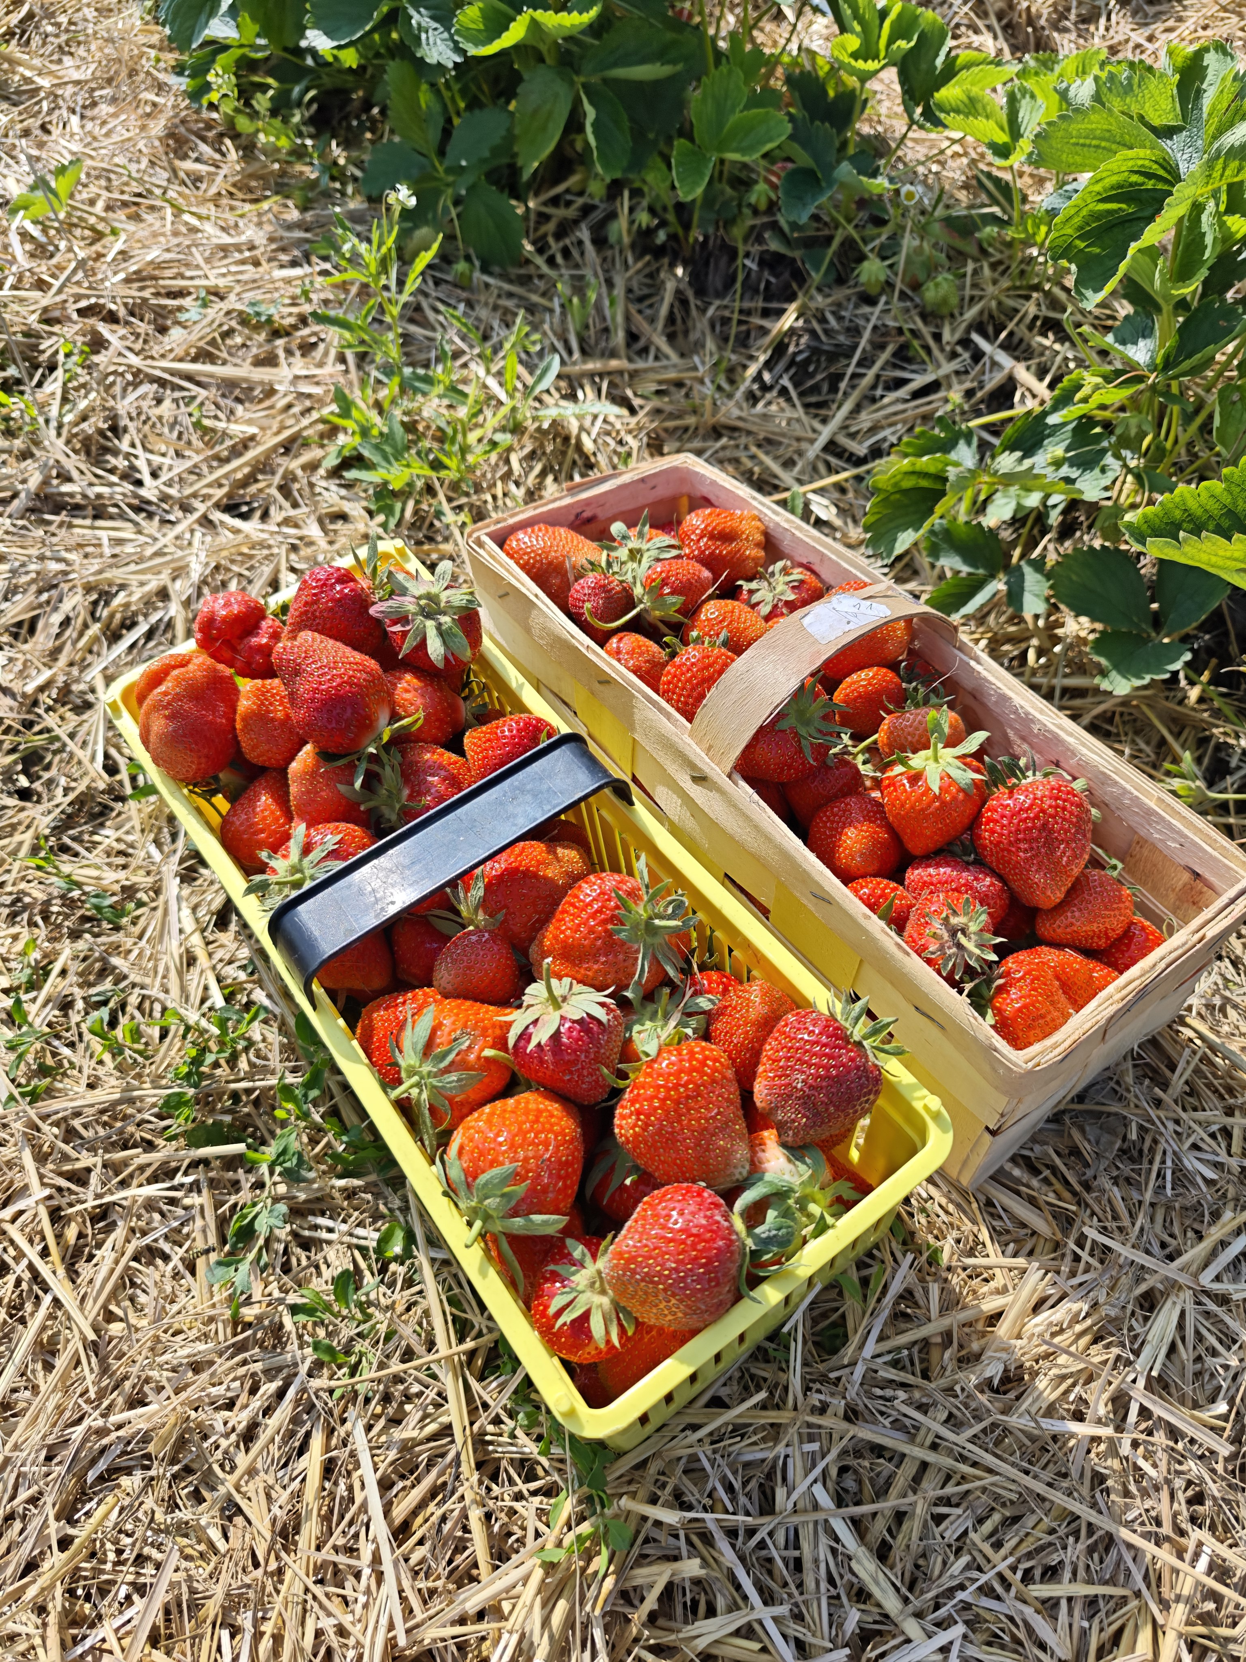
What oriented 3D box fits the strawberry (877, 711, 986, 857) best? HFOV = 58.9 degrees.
[{"bbox_3d":[0.133,-0.019,0.472,0.045,0.055,0.045,-5,30,0],"label":"strawberry"}]

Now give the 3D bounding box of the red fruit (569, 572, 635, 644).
[{"bbox_3d":[-0.011,-0.118,0.591,0.034,0.038,0.034,11,26,-6],"label":"red fruit"}]

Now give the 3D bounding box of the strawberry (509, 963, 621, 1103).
[{"bbox_3d":[-0.020,0.074,0.395,0.040,0.047,0.040,-17,21,0],"label":"strawberry"}]

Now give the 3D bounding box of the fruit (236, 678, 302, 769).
[{"bbox_3d":[-0.149,-0.046,0.470,0.034,0.038,0.034,-4,53,0],"label":"fruit"}]

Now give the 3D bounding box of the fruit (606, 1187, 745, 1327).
[{"bbox_3d":[0.015,0.127,0.329,0.044,0.042,0.043,-7,90,-25],"label":"fruit"}]

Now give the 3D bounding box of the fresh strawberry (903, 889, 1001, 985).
[{"bbox_3d":[0.121,0.040,0.410,0.036,0.037,0.036,0,90,9],"label":"fresh strawberry"}]

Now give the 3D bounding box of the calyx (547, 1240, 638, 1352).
[{"bbox_3d":[-0.009,0.146,0.352,0.034,0.013,0.036,0,47,-28],"label":"calyx"}]

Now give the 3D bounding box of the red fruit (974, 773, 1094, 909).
[{"bbox_3d":[0.160,0.002,0.431,0.046,0.045,0.054,5,75,0],"label":"red fruit"}]

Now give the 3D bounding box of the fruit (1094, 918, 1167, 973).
[{"bbox_3d":[0.228,0.056,0.499,0.036,0.038,0.036,44,33,-12],"label":"fruit"}]

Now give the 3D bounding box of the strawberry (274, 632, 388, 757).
[{"bbox_3d":[-0.121,-0.058,0.460,0.045,0.054,0.043,-42,25,0],"label":"strawberry"}]

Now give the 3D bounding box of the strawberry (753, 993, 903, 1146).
[{"bbox_3d":[0.063,0.075,0.347,0.050,0.043,0.043,-41,90,-18],"label":"strawberry"}]

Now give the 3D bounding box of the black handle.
[{"bbox_3d":[-0.059,0.011,0.390,0.135,0.034,0.025,-34,59,-15],"label":"black handle"}]

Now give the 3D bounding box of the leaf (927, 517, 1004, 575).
[{"bbox_3d":[0.213,-0.178,0.690,0.055,0.012,0.045,28,70,17],"label":"leaf"}]

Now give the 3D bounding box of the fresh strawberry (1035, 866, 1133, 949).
[{"bbox_3d":[0.208,0.033,0.499,0.043,0.038,0.038,-22,16,-7],"label":"fresh strawberry"}]

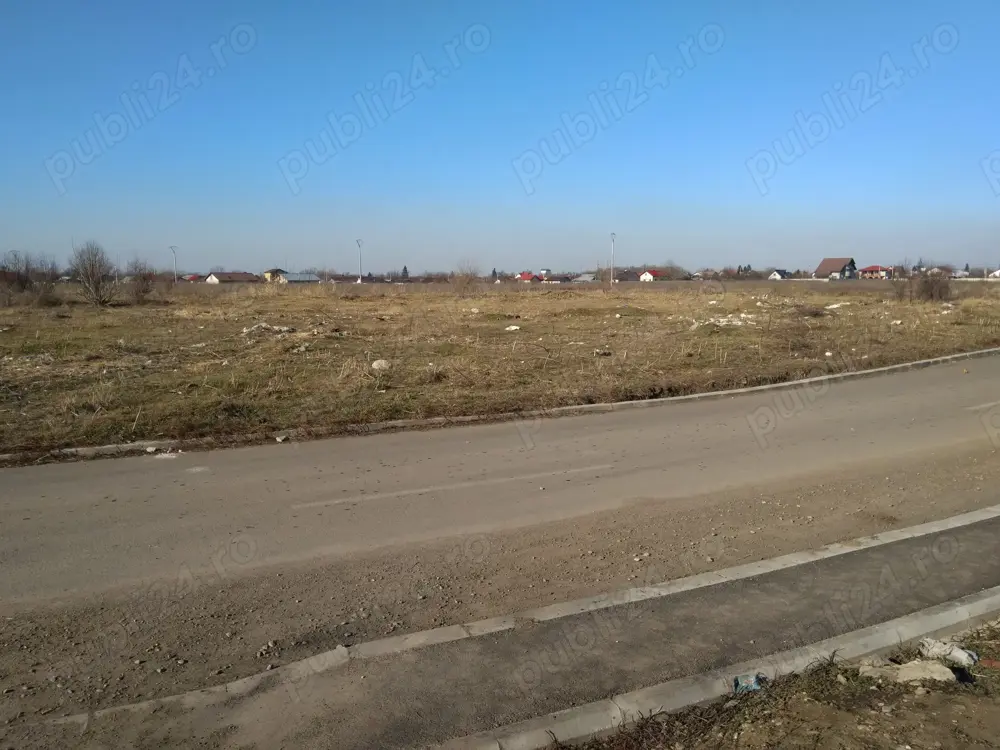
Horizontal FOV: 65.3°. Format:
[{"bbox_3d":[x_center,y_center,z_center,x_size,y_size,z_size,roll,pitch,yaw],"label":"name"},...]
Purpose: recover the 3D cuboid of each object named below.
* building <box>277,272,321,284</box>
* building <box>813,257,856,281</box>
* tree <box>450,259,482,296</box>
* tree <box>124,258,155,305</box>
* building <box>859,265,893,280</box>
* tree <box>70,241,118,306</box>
[{"bbox_3d":[-71.042,-33.846,275.000,12.500,4.100,8.500,-5,9,-36],"label":"building"},{"bbox_3d":[109.846,-34.654,255.000,9.500,8.100,9.300,-5,9,-37],"label":"building"},{"bbox_3d":[-2.792,-8.125,65.000,2.600,3.150,2.600,0,7,-2],"label":"tree"},{"bbox_3d":[-22.647,-5.937,49.000,1.650,3.000,1.650,-3,8,-25],"label":"tree"},{"bbox_3d":[125.962,-34.178,262.000,7.200,5.500,8.600,-7,10,-44],"label":"building"},{"bbox_3d":[-23.914,-5.986,46.000,2.450,3.800,2.450,-4,8,-27],"label":"tree"}]

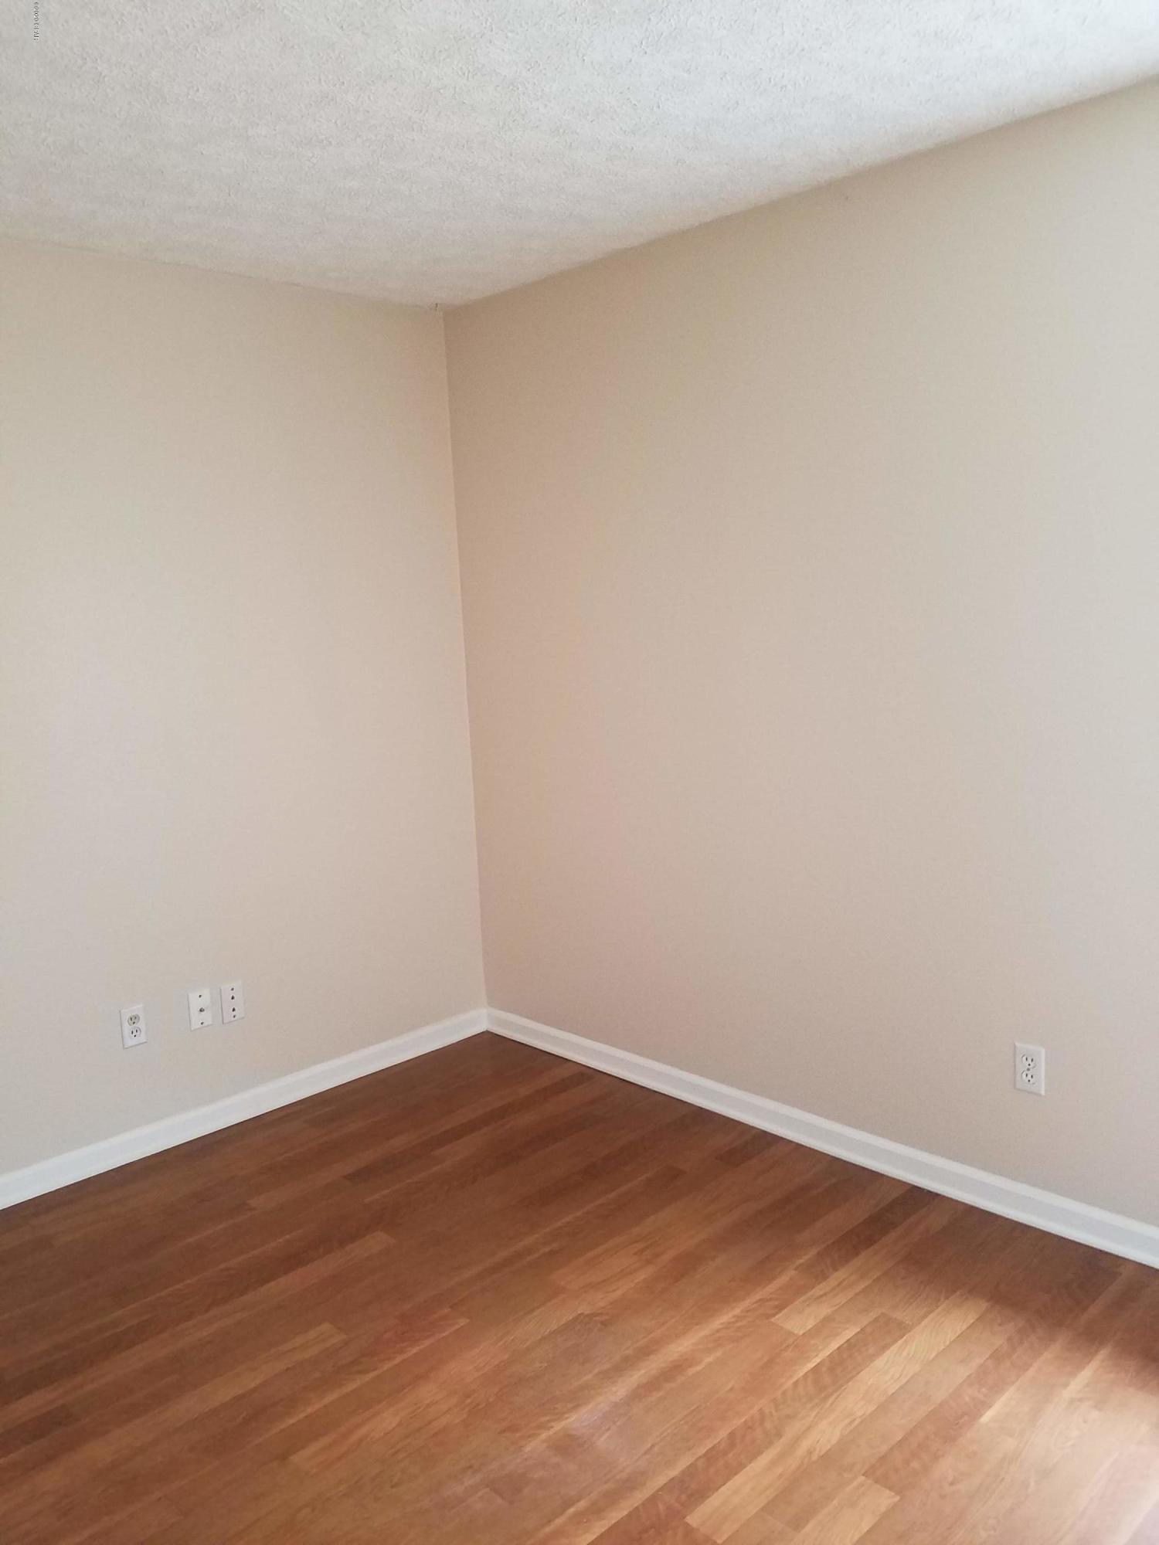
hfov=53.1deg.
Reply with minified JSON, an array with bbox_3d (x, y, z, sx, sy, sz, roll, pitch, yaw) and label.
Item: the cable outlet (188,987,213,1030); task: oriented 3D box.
[{"bbox_3d":[-1.105,0.695,3.395,0.070,0.114,0.010,-11,12,-44],"label":"cable outlet"}]

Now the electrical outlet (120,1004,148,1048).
[{"bbox_3d":[-1.248,0.715,3.256,0.070,0.114,0.010,-11,12,-44],"label":"electrical outlet"}]

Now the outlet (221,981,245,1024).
[{"bbox_3d":[-1.032,0.688,3.466,0.070,0.114,0.010,-11,12,-44],"label":"outlet"}]

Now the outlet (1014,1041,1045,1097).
[{"bbox_3d":[1.052,0.695,2.714,0.010,0.114,0.070,-11,12,-44],"label":"outlet"}]

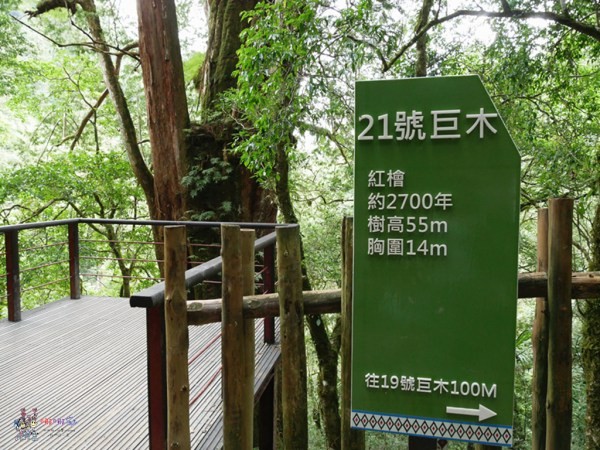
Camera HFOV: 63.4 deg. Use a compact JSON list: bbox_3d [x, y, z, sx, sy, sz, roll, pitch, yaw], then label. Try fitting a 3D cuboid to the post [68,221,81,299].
[{"bbox_3d":[-3.072,0.497,6.600,0.090,1.020,0.090,1,5,10],"label":"post"}]

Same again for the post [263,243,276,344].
[{"bbox_3d":[-0.309,0.678,4.880,0.090,1.020,0.090,1,5,10],"label":"post"}]

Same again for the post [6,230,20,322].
[{"bbox_3d":[-3.293,0.589,5.565,0.090,1.020,0.090,1,5,10],"label":"post"}]

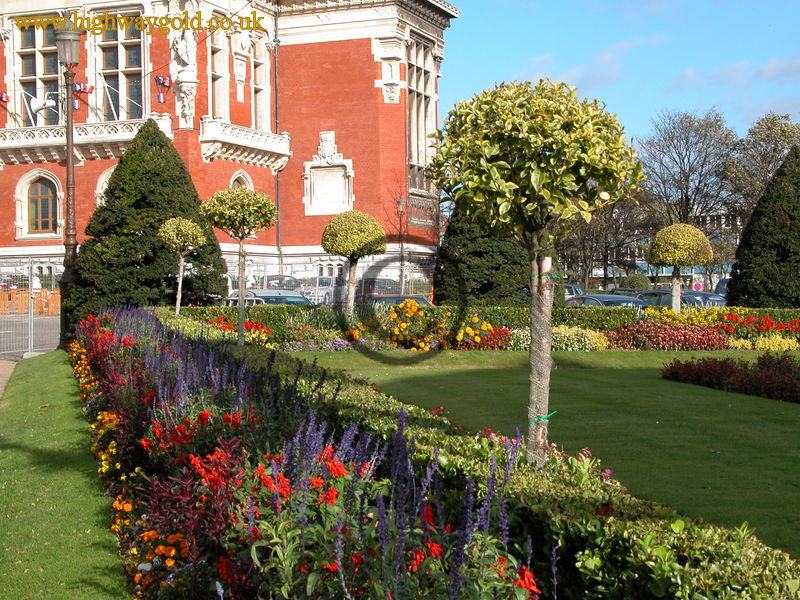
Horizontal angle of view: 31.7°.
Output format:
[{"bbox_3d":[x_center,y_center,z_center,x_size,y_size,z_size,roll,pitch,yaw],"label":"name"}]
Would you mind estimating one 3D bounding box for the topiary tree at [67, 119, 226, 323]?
[{"bbox_3d":[-6.180,-1.750,34.500,3.800,5.200,3.800,0,1,0],"label":"topiary tree"}]

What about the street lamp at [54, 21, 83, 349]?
[{"bbox_3d":[-6.450,-2.250,27.500,0.520,6.400,0.520,0,1,0],"label":"street lamp"}]

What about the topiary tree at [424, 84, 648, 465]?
[{"bbox_3d":[0.780,0.000,8.100,1.220,2.500,1.220,0,1,0],"label":"topiary tree"}]

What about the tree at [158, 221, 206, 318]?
[{"bbox_3d":[-5.091,-0.580,33.000,1.140,2.750,1.140,-1,1,0],"label":"tree"}]

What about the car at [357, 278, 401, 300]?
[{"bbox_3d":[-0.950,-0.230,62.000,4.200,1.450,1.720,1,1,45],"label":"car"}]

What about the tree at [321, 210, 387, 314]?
[{"bbox_3d":[-1.088,-0.670,33.000,1.550,2.850,1.550,-1,1,0],"label":"tree"}]

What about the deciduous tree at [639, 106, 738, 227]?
[{"bbox_3d":[17.334,-5.500,85.000,6.300,11.500,6.300,-1,1,0],"label":"deciduous tree"}]

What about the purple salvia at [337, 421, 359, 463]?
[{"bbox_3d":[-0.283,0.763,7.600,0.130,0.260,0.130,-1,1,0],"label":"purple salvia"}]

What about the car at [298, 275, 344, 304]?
[{"bbox_3d":[-3.937,-0.520,74.500,1.760,1.430,4.400,-1,1,18],"label":"car"}]

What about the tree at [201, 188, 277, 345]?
[{"bbox_3d":[-2.463,-0.325,21.500,1.180,2.750,1.180,-1,1,0],"label":"tree"}]

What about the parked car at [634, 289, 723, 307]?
[{"bbox_3d":[7.850,0.430,39.200,1.720,1.450,4.200,-1,1,-30],"label":"parked car"}]

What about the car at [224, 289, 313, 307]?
[{"bbox_3d":[-3.120,0.450,34.500,1.700,1.450,4.100,-1,1,-20],"label":"car"}]

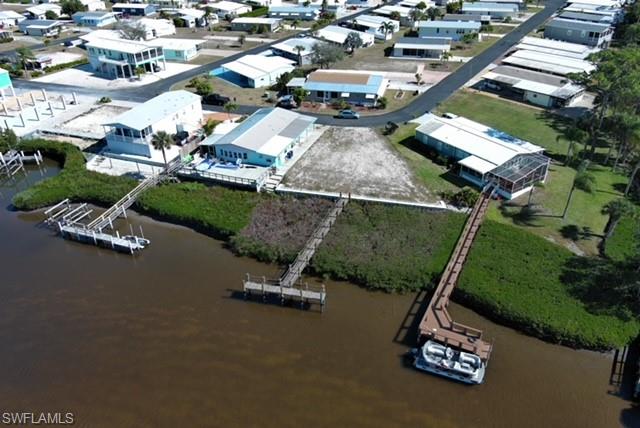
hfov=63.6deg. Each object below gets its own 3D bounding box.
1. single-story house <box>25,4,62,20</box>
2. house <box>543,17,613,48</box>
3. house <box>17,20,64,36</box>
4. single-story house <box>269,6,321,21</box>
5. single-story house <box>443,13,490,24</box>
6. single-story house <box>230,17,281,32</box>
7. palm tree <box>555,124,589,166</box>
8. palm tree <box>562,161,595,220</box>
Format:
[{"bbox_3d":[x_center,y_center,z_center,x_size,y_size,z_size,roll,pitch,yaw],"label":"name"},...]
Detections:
[{"bbox_3d":[-115.171,-83.247,213.547,10.000,4.100,12.500,12,32,21],"label":"single-story house"},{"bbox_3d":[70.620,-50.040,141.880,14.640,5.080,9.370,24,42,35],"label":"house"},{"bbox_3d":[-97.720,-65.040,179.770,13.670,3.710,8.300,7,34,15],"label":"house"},{"bbox_3d":[-9.826,-79.196,203.148,18.000,4.300,8.500,6,31,11],"label":"single-story house"},{"bbox_3d":[49.948,-65.350,175.065,17.200,3.300,9.500,3,32,4],"label":"single-story house"},{"bbox_3d":[-22.094,-66.724,180.561,15.303,3.627,9.981,8,33,15],"label":"single-story house"},{"bbox_3d":[39.566,-10.859,80.609,4.800,7.000,4.800,-1,30,0],"label":"palm tree"},{"bbox_3d":[35.200,-2.914,70.522,3.200,8.200,3.300,0,32,0],"label":"palm tree"}]

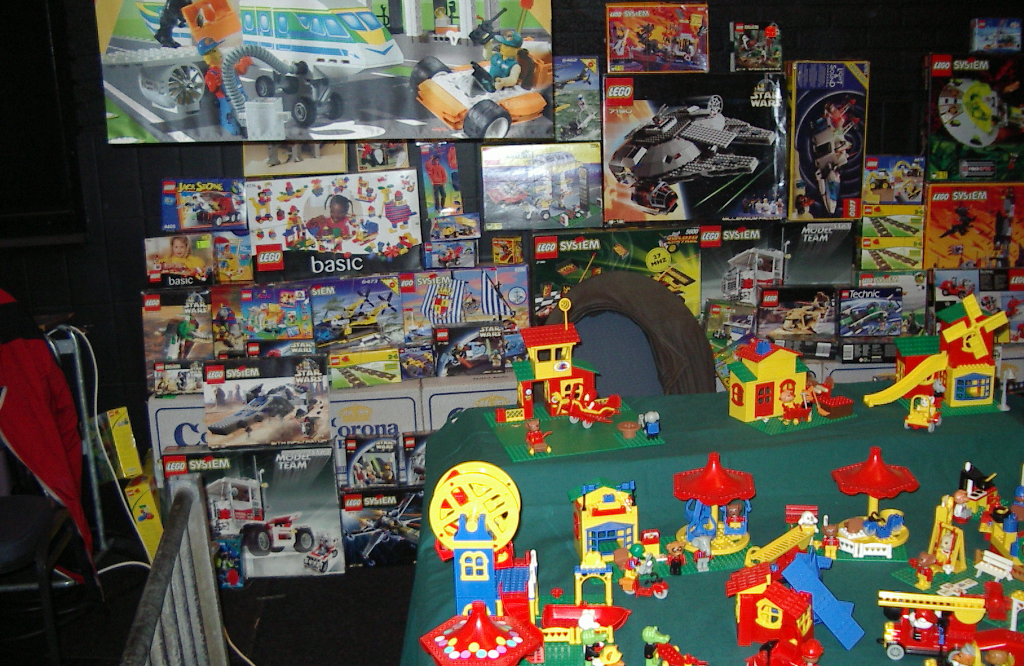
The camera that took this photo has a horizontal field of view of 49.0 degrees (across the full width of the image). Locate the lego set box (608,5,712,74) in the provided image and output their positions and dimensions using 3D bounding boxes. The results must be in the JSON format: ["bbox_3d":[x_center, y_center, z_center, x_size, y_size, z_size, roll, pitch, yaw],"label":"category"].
[{"bbox_3d":[0.431,-0.875,3.349,0.299,0.199,0.060,-3,13,-2],"label":"lego set box"}]

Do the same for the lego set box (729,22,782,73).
[{"bbox_3d":[0.743,-0.867,3.407,0.137,0.145,0.055,-2,13,2],"label":"lego set box"}]

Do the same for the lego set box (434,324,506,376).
[{"bbox_3d":[-0.120,0.044,3.164,0.192,0.141,0.050,-3,13,-5],"label":"lego set box"}]

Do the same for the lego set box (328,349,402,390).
[{"bbox_3d":[-0.414,0.094,3.179,0.191,0.097,0.060,-4,13,-10],"label":"lego set box"}]

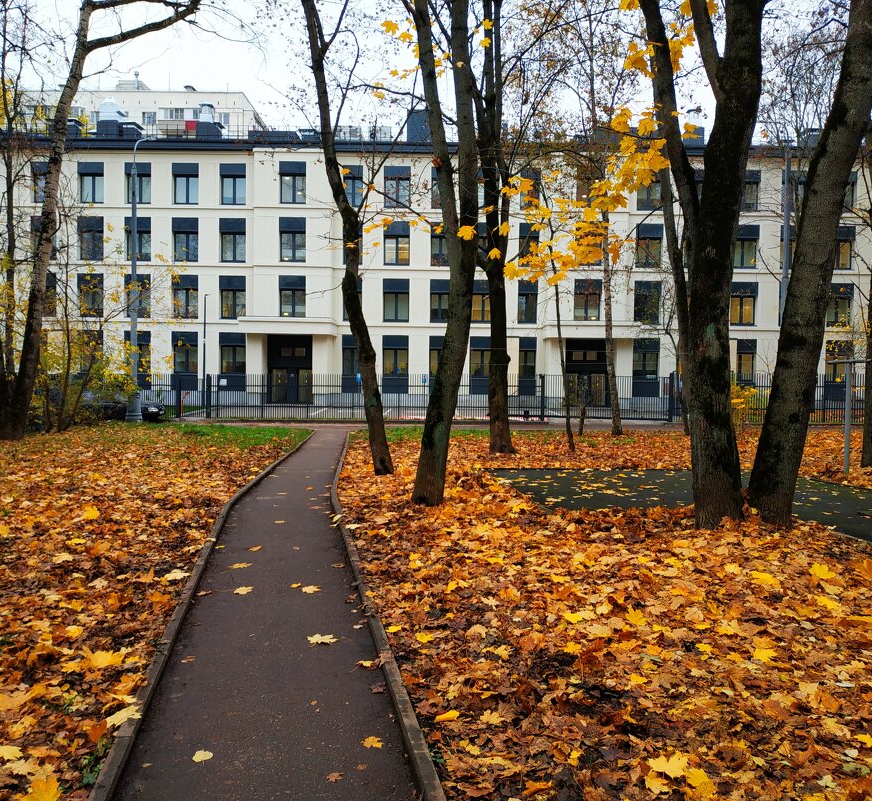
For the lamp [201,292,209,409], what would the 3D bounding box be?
[{"bbox_3d":[-13.229,-2.841,42.500,0.500,6.600,0.200,0,1,0],"label":"lamp"}]

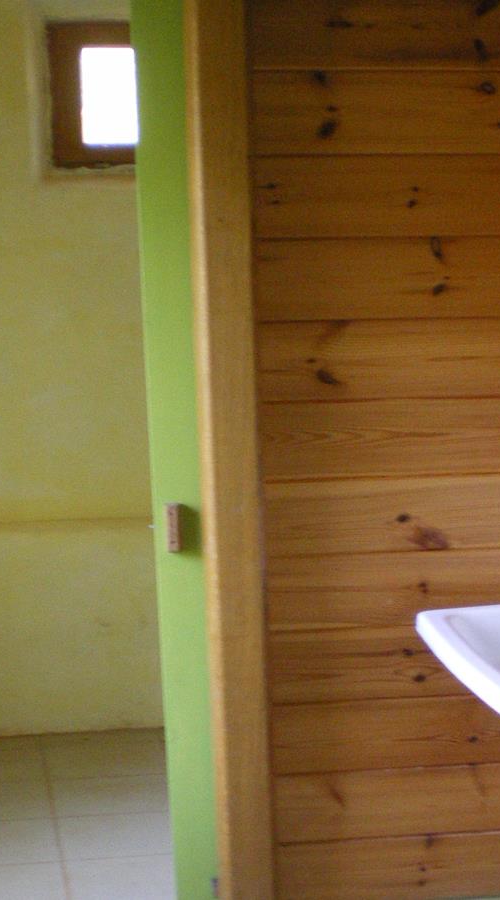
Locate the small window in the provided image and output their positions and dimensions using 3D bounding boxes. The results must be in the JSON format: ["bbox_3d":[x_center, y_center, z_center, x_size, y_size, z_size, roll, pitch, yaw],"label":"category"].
[{"bbox_3d":[-0.398,-1.021,3.773,0.350,0.390,0.070,-3,10,-8],"label":"small window"}]

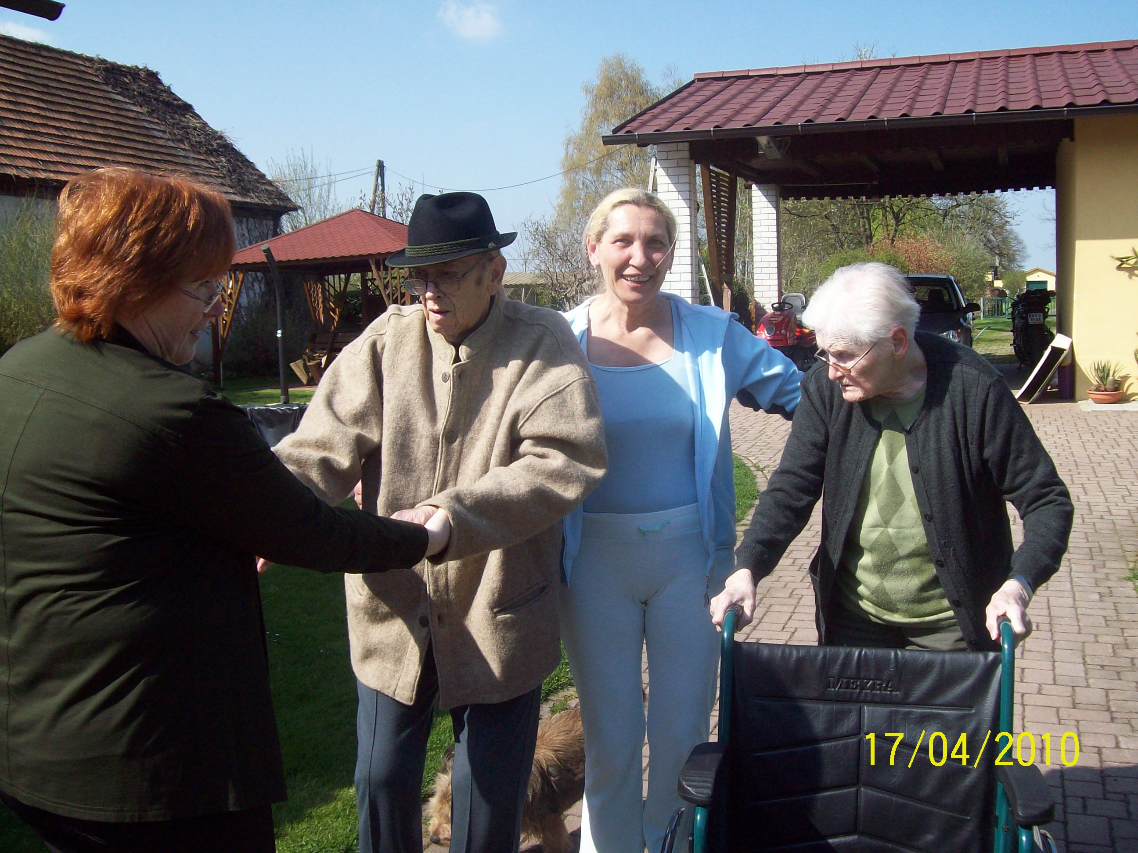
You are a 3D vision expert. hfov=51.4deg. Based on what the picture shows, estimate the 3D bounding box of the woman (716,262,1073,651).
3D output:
[{"bbox_3d":[0.612,0.434,2.291,0.640,1.510,0.580,0,7,16],"label":"woman"}]

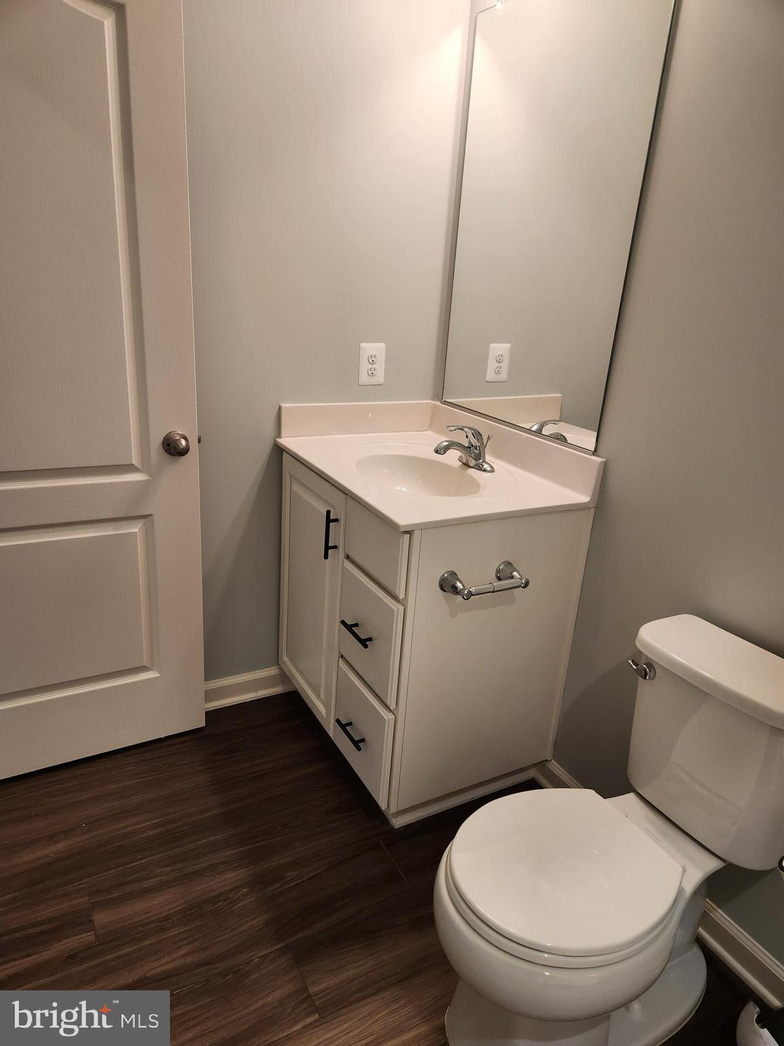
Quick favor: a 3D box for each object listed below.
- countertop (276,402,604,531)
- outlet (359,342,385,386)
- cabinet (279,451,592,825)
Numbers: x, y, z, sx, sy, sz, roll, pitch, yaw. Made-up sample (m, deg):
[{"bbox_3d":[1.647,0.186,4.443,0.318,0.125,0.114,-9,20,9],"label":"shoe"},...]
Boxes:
[{"bbox_3d":[0.084,-0.192,1.875,0.562,0.115,0.762,-7,23,-28],"label":"countertop"},{"bbox_3d":[-0.059,-0.488,2.134,0.084,0.124,0.008,-7,23,-28],"label":"outlet"},{"bbox_3d":[0.060,0.260,2.046,0.543,0.852,0.752,-7,23,-28],"label":"cabinet"}]

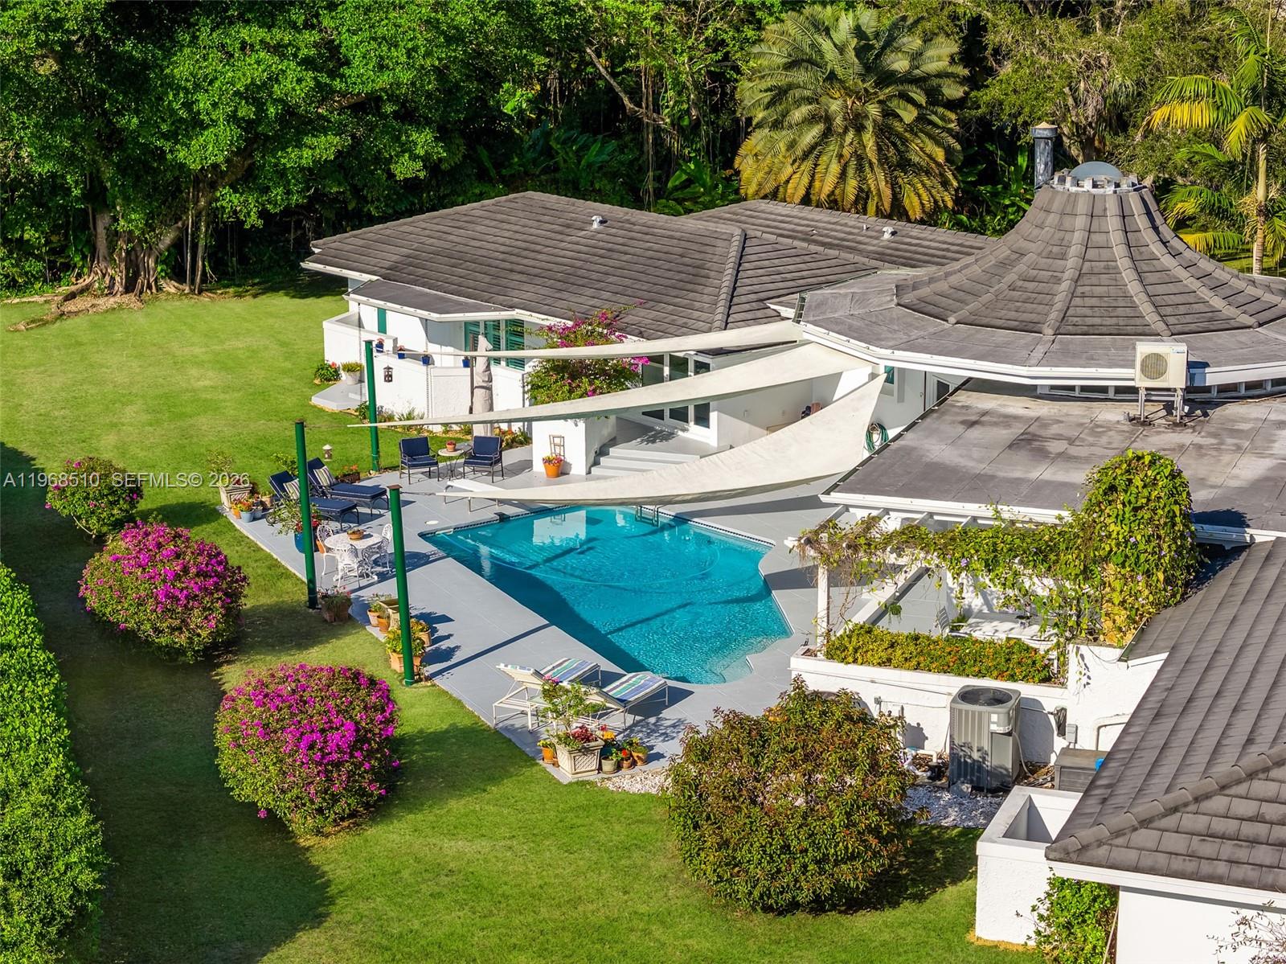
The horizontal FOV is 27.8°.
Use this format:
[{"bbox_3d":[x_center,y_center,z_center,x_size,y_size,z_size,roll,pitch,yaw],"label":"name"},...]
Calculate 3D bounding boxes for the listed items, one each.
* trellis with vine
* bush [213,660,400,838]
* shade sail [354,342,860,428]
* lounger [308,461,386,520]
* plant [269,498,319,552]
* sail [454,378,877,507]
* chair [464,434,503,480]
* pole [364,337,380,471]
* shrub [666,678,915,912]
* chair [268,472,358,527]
[{"bbox_3d":[5.674,1.167,40.601,6.100,3.100,2.200,5,14,19],"label":"trellis with vine"},{"bbox_3d":[-4.582,3.630,35.443,2.480,2.200,2.450,0,15,0],"label":"bush"},{"bbox_3d":[0.030,-1.565,48.523,11.500,0.550,2.600,-13,19,-41],"label":"shade sail"},{"bbox_3d":[-5.874,0.067,50.847,1.680,0.950,0.650,6,16,20],"label":"lounger"},{"bbox_3d":[-6.663,0.810,49.349,0.920,0.950,0.880,0,14,0],"label":"plant"},{"bbox_3d":[1.309,-0.427,43.419,10.483,0.850,3.219,-11,19,-36],"label":"sail"},{"bbox_3d":[-3.360,-0.501,54.776,0.710,0.870,0.700,7,16,26],"label":"chair"},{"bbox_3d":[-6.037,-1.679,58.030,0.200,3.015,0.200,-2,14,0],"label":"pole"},{"bbox_3d":[1.890,3.900,33.250,3.150,2.720,3.100,0,14,0],"label":"shrub"},{"bbox_3d":[-6.347,0.308,49.948,1.680,0.950,0.650,6,16,20],"label":"chair"}]

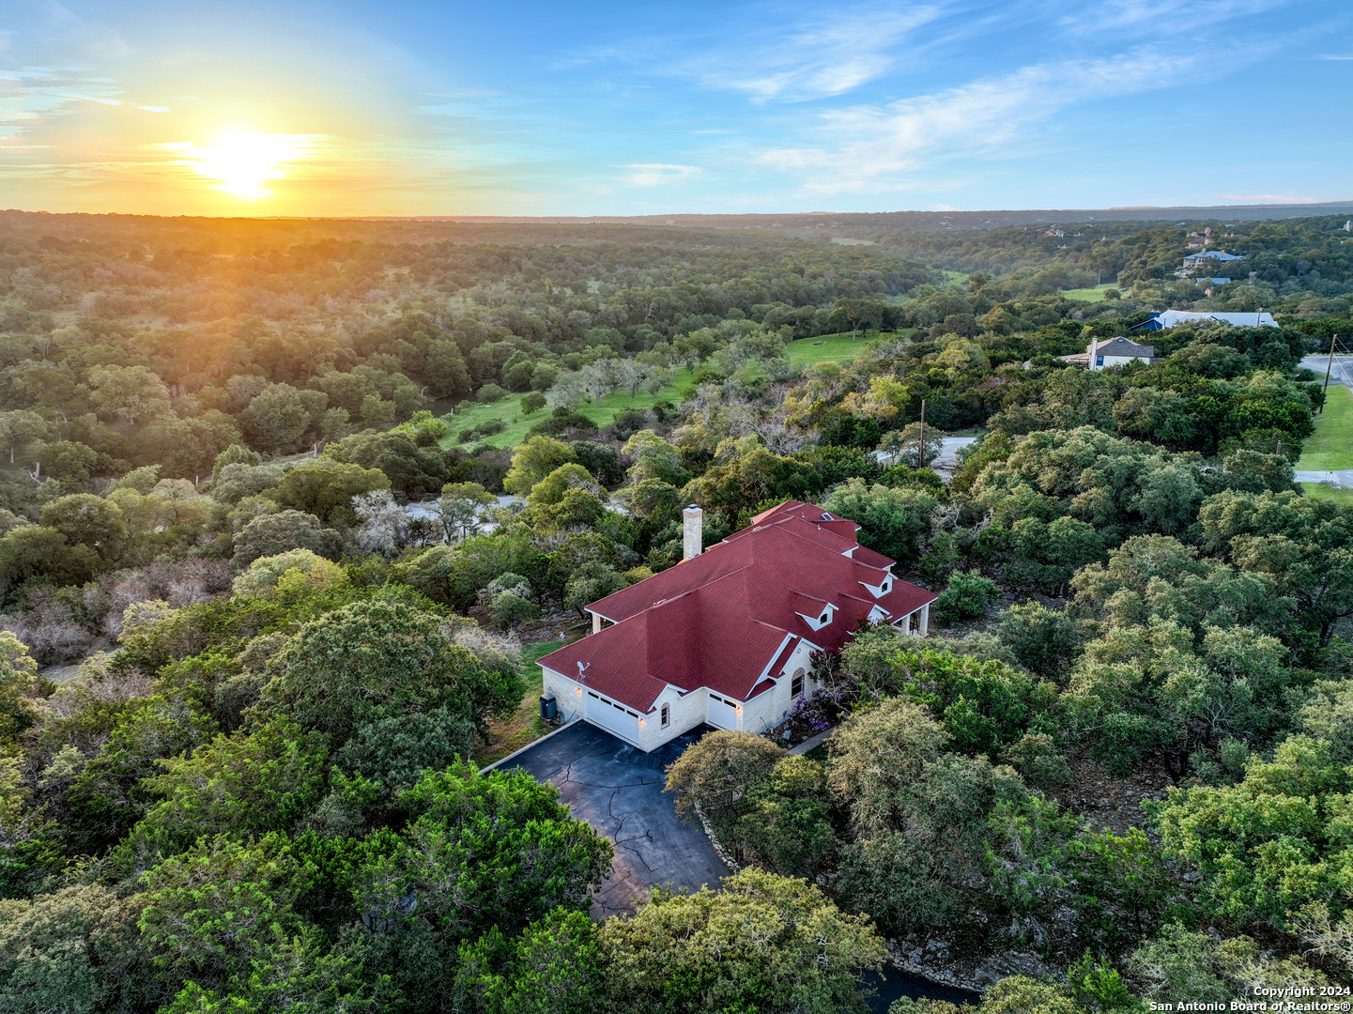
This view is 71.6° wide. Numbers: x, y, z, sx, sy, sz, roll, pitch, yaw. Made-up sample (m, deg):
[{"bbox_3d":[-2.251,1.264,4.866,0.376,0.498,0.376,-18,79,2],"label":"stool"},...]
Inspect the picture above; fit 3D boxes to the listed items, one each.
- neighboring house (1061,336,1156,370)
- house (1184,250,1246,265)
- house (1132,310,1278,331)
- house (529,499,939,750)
[{"bbox_3d":[87.480,-31.280,190.000,15.000,6.700,13.000,4,18,12],"label":"neighboring house"},{"bbox_3d":[311.750,-143.920,545.000,32.000,9.000,19.000,8,19,24],"label":"house"},{"bbox_3d":[140.470,-48.870,250.000,36.500,7.000,14.000,1,17,2],"label":"house"},{"bbox_3d":[6.430,5.450,78.240,24.270,9.600,41.430,16,23,41],"label":"house"}]

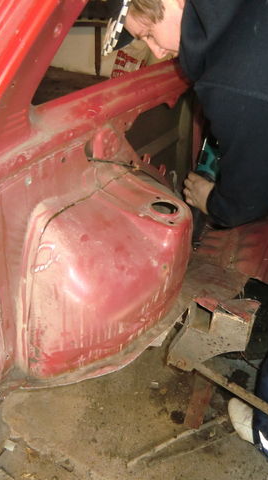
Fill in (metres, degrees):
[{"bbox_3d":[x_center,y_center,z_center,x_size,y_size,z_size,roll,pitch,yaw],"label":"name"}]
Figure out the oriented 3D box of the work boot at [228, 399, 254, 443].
[{"bbox_3d":[0.475,0.685,1.665,0.110,0.145,0.300,-20,39,-30],"label":"work boot"}]

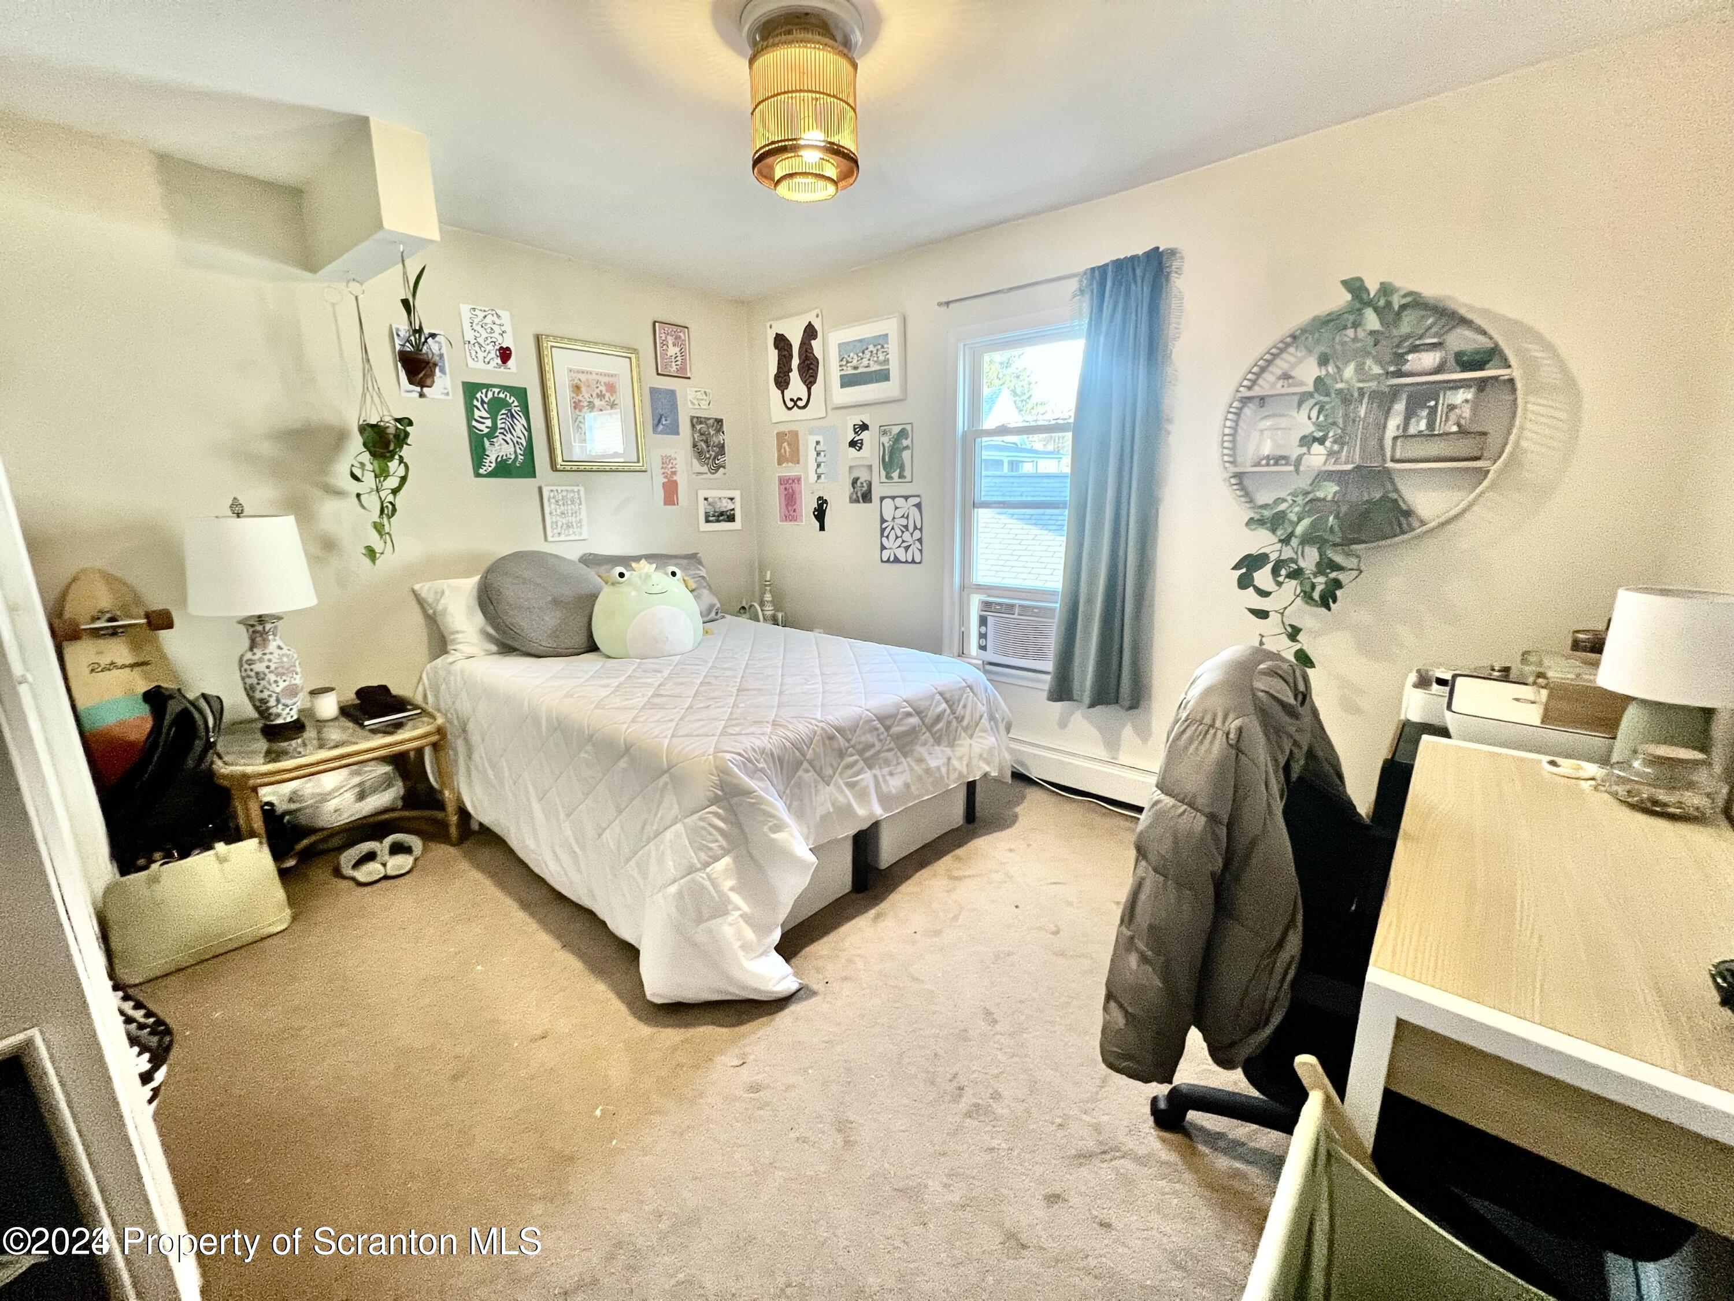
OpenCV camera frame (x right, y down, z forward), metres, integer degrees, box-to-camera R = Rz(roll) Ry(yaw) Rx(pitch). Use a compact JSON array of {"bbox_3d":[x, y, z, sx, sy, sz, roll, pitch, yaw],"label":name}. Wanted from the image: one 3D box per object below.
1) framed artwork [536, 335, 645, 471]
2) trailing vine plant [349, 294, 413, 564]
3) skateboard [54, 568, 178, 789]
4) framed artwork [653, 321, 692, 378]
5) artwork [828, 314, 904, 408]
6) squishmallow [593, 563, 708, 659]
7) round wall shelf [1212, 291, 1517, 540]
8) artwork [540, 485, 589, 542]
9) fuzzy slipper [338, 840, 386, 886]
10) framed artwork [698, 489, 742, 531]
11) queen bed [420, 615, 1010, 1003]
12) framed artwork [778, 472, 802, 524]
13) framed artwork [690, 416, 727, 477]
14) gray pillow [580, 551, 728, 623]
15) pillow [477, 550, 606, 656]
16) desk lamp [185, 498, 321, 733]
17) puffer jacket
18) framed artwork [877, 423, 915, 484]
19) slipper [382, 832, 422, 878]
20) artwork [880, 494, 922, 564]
[{"bbox_3d":[-1.342,-1.198,3.238,0.035,0.597,0.493,11,18,39],"label":"framed artwork"},{"bbox_3d":[-1.910,-0.841,2.548,0.210,1.005,0.230,9,16,38],"label":"trailing vine plant"},{"bbox_3d":[-2.381,0.302,2.147,0.130,1.118,0.250,3,13,41],"label":"skateboard"},{"bbox_3d":[-1.046,-1.609,3.511,0.020,0.260,0.212,11,18,39],"label":"framed artwork"},{"bbox_3d":[-0.008,-1.472,3.353,0.455,0.387,0.035,9,16,38],"label":"artwork"},{"bbox_3d":[-0.979,-0.196,2.831,0.440,0.400,0.360,-10,15,-33],"label":"squishmallow"},{"bbox_3d":[1.579,-0.718,2.104,0.752,0.752,0.160,11,18,39],"label":"round wall shelf"},{"bbox_3d":[-1.483,-0.667,3.201,0.025,0.255,0.200,11,18,39],"label":"artwork"},{"bbox_3d":[-1.862,0.782,2.404,0.245,0.085,0.105,9,17,33],"label":"fuzzy slipper"},{"bbox_3d":[-0.873,-0.835,3.896,0.020,0.237,0.304,10,17,41],"label":"framed artwork"},{"bbox_3d":[-0.684,0.379,2.745,1.991,0.707,1.493,9,16,39],"label":"queen bed"},{"bbox_3d":[-0.451,-0.894,3.873,0.201,0.285,0.010,9,16,38],"label":"framed artwork"},{"bbox_3d":[-0.920,-1.171,3.773,0.015,0.330,0.239,11,18,39],"label":"framed artwork"},{"bbox_3d":[-1.104,-0.311,3.471,0.160,0.450,0.680,-22,-4,42],"label":"gray pillow"},{"bbox_3d":[-1.354,-0.202,2.791,0.150,0.520,0.520,-42,-14,35],"label":"pillow"},{"bbox_3d":[-2.134,-0.091,2.294,0.340,0.837,0.340,11,18,43],"label":"desk lamp"},{"bbox_3d":[0.713,0.366,1.280,0.540,0.760,0.300,-11,17,-36],"label":"puffer jacket"},{"bbox_3d":[0.153,-1.010,3.347,0.210,0.292,0.015,9,16,38],"label":"framed artwork"},{"bbox_3d":[-1.799,0.769,2.514,0.115,0.100,0.260,-11,16,-36],"label":"slipper"},{"bbox_3d":[0.185,-0.635,3.439,0.272,0.351,0.015,11,18,39],"label":"artwork"}]

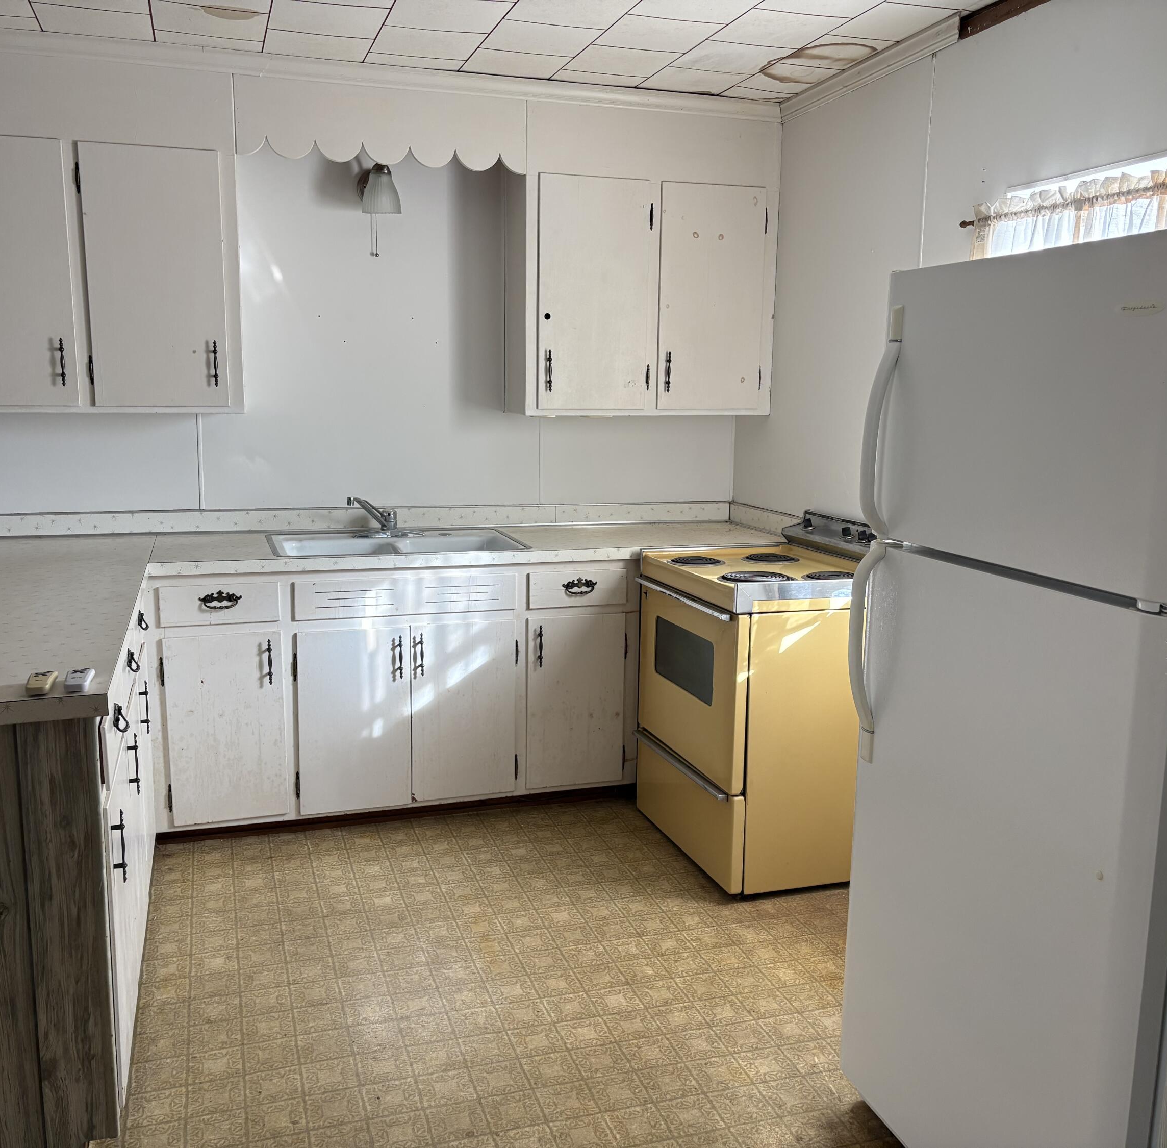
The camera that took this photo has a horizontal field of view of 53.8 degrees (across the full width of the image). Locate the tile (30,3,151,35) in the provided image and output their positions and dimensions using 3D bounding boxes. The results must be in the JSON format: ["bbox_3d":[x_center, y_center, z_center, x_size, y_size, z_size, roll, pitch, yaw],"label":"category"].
[{"bbox_3d":[-1.390,-1.571,3.287,0.306,0.018,0.285,-3,10,-18],"label":"tile"}]

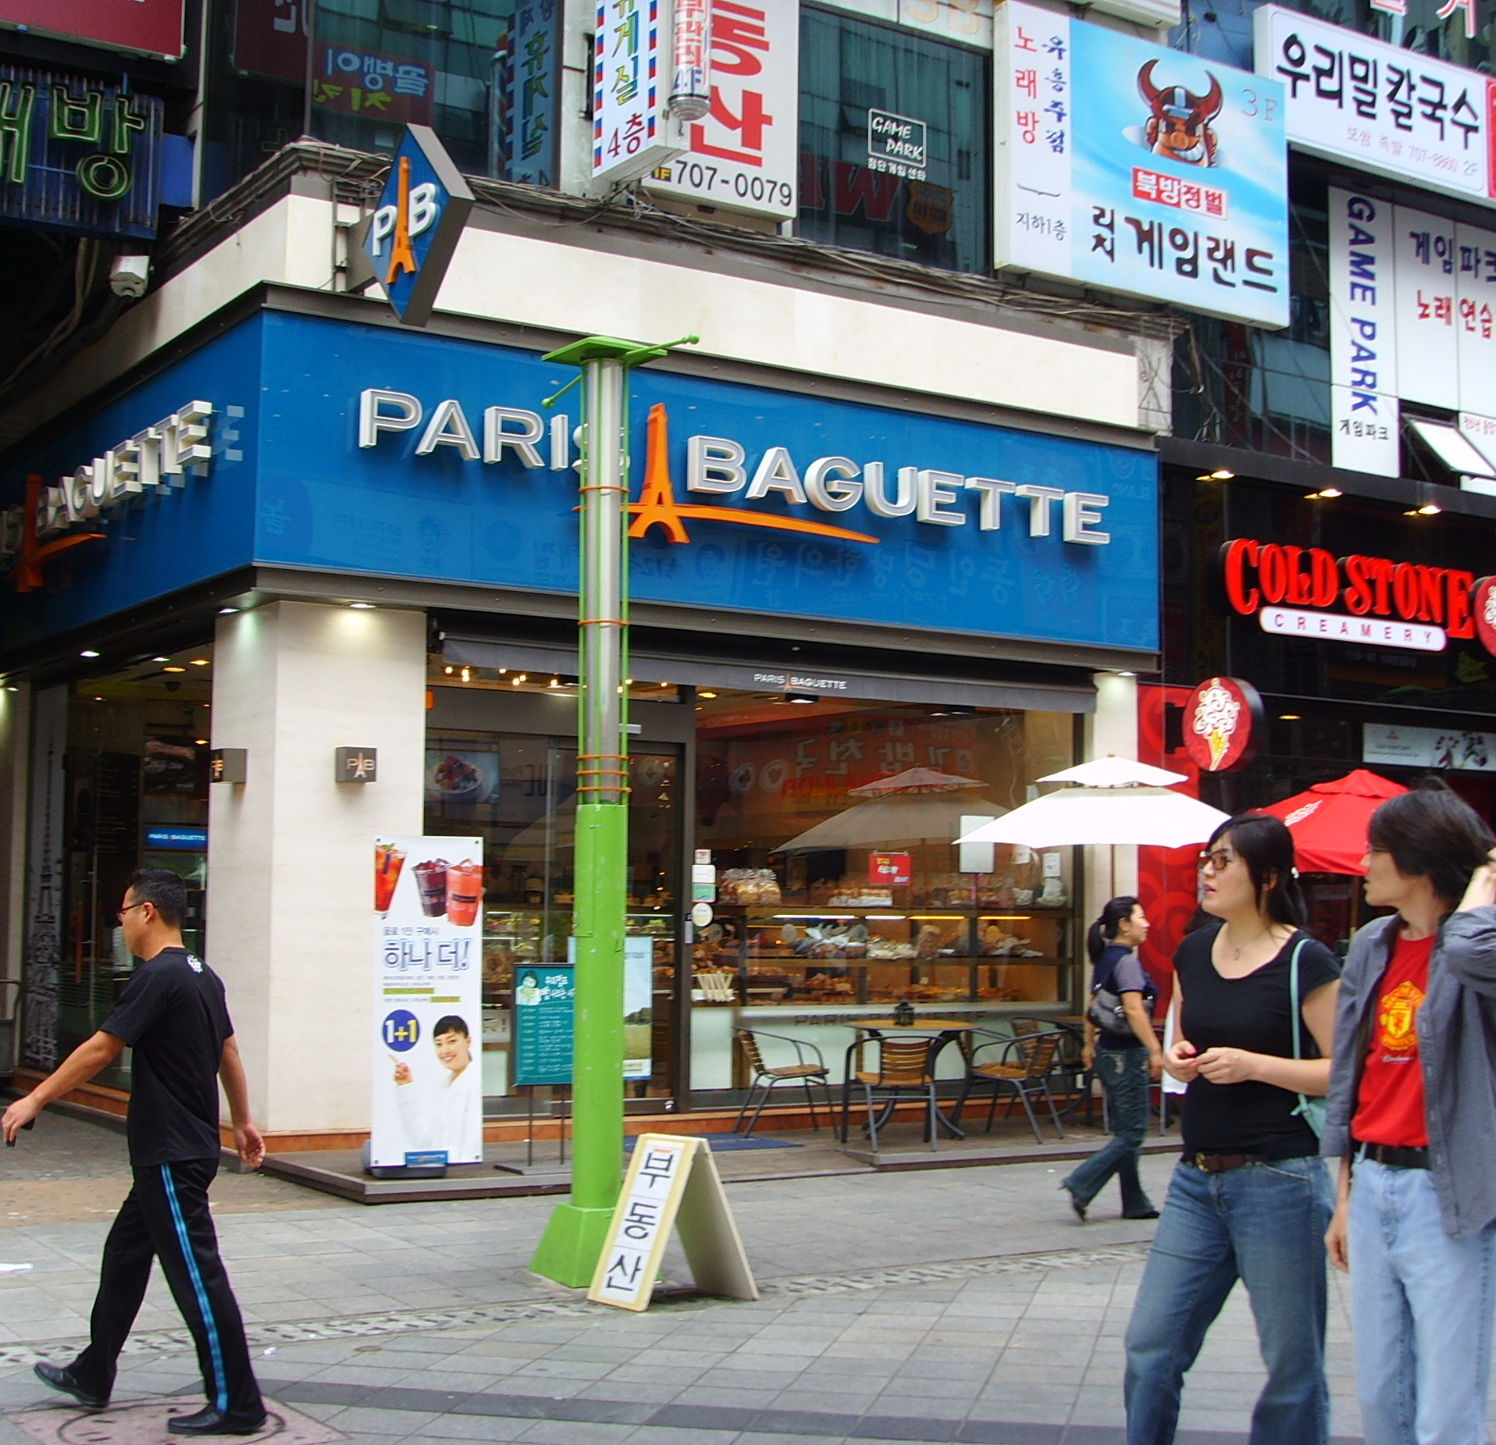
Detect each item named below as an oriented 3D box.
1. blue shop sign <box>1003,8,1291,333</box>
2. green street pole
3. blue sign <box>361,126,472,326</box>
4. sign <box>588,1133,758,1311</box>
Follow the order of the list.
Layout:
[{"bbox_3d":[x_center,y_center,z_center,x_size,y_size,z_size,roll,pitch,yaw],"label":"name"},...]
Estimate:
[{"bbox_3d":[3.192,-4.379,17.330,2.980,2.080,0.200,4,-6,-32],"label":"blue shop sign"},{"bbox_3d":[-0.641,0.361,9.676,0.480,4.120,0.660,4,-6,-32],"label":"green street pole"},{"bbox_3d":[-2.012,-2.998,13.056,0.160,1.220,1.200,4,-6,-32],"label":"blue sign"},{"bbox_3d":[-0.304,2.016,8.824,0.560,0.660,0.410,4,-7,-37],"label":"sign"}]

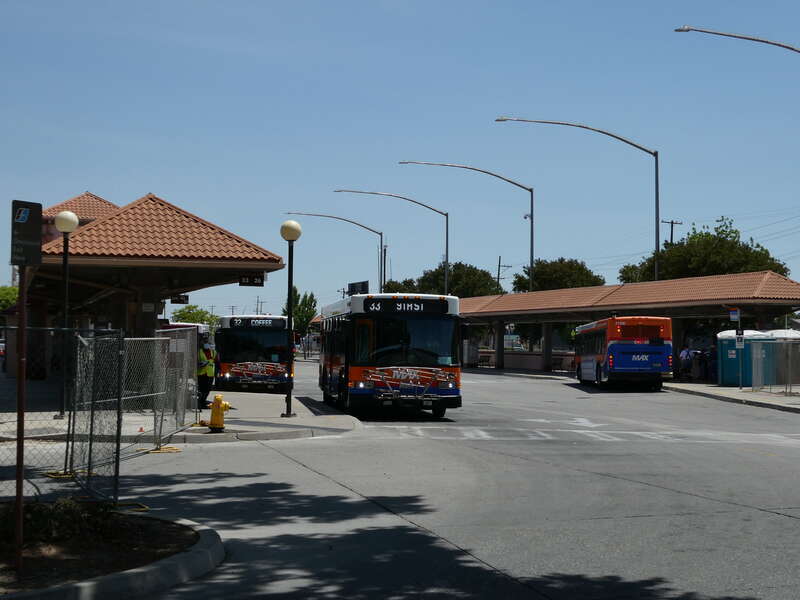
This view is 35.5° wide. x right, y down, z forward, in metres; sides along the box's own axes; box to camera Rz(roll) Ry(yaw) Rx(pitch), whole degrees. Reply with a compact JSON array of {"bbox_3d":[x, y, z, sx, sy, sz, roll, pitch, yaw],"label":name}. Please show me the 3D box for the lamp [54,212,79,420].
[{"bbox_3d":[-6.911,0.311,25.708,0.490,4.250,0.490,0,-2,0],"label":"lamp"}]

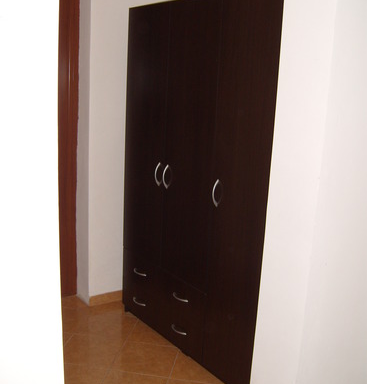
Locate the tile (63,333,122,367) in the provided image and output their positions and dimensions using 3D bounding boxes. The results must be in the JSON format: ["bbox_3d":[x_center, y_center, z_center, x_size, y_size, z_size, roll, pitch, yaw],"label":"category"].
[{"bbox_3d":[-0.545,0.948,2.925,0.330,0.012,0.330,4,12,8],"label":"tile"}]

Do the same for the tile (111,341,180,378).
[{"bbox_3d":[-0.216,0.973,2.879,0.330,0.012,0.330,4,12,8],"label":"tile"}]

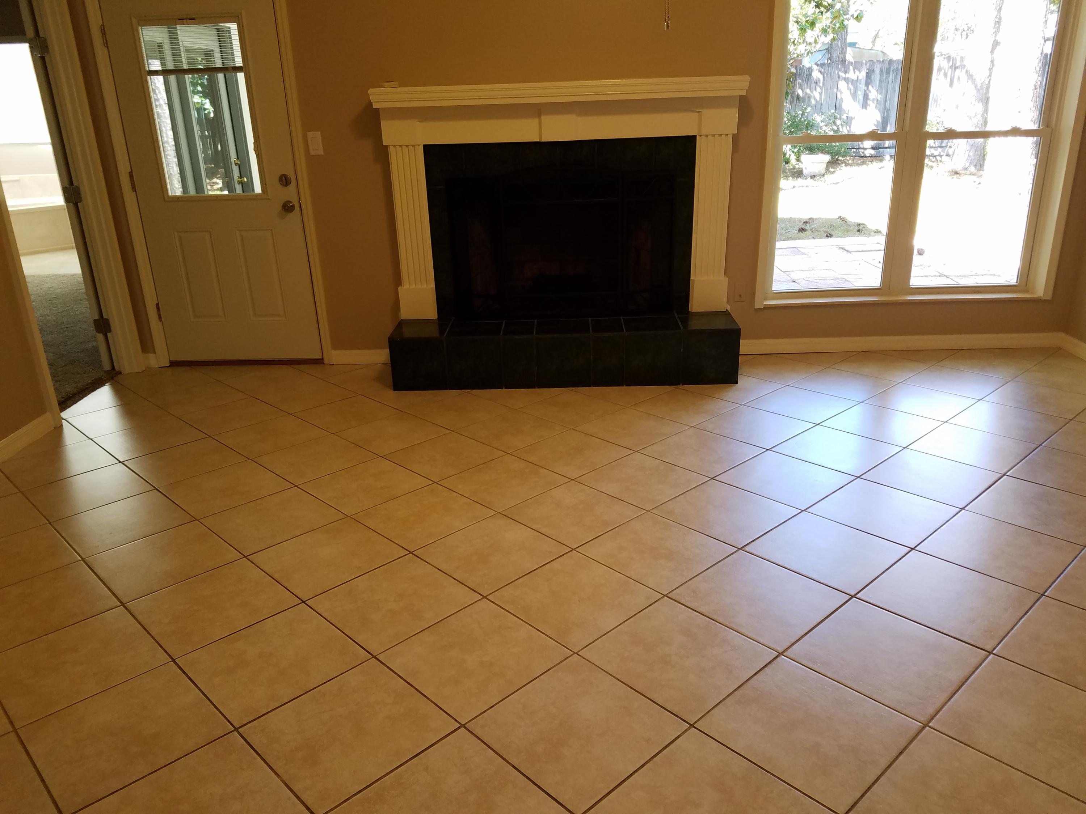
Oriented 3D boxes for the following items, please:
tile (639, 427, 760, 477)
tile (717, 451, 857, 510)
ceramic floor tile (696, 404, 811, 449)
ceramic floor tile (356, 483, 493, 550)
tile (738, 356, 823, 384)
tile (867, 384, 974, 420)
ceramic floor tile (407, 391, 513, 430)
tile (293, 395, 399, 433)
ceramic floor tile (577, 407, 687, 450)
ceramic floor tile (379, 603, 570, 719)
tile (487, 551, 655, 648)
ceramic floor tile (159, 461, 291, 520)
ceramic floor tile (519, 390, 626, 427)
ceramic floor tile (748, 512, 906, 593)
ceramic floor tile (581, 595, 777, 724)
[{"bbox_3d":[0.704,0.196,3.568,0.397,0.010,0.397,-19,26,-40],"label":"tile"},{"bbox_3d":[0.968,0.288,3.263,0.396,0.010,0.396,-19,26,-39],"label":"tile"},{"bbox_3d":[0.982,0.090,3.748,0.397,0.010,0.397,-19,26,-39],"label":"ceramic floor tile"},{"bbox_3d":[-0.474,0.429,3.165,0.401,0.010,0.401,-20,26,-40],"label":"ceramic floor tile"},{"bbox_3d":[1.320,-0.211,4.634,0.397,0.010,0.397,-19,26,-40],"label":"tile"},{"bbox_3d":[1.877,-0.021,4.054,0.397,0.010,0.397,-19,26,-40],"label":"tile"},{"bbox_3d":[-0.421,0.025,4.124,0.396,0.010,0.396,-19,26,-39],"label":"ceramic floor tile"},{"bbox_3d":[-0.997,0.032,4.097,0.397,0.010,0.397,-20,26,-40],"label":"tile"},{"bbox_3d":[0.417,0.102,3.770,0.397,0.010,0.397,-19,26,-40],"label":"ceramic floor tile"},{"bbox_3d":[-0.190,0.696,2.271,0.397,0.010,0.397,-19,26,-40],"label":"ceramic floor tile"},{"bbox_3d":[0.095,0.582,2.458,0.397,0.010,0.397,-19,26,-40],"label":"tile"},{"bbox_3d":[-1.305,0.337,3.373,0.397,0.010,0.397,-19,26,-40],"label":"ceramic floor tile"},{"bbox_3d":[0.147,0.011,4.135,0.397,0.010,0.397,-19,26,-40],"label":"ceramic floor tile"},{"bbox_3d":[0.935,0.472,2.687,0.397,0.010,0.397,-19,26,-39],"label":"ceramic floor tile"},{"bbox_3d":[0.383,0.708,2.317,0.397,0.010,0.397,-19,26,-40],"label":"ceramic floor tile"}]

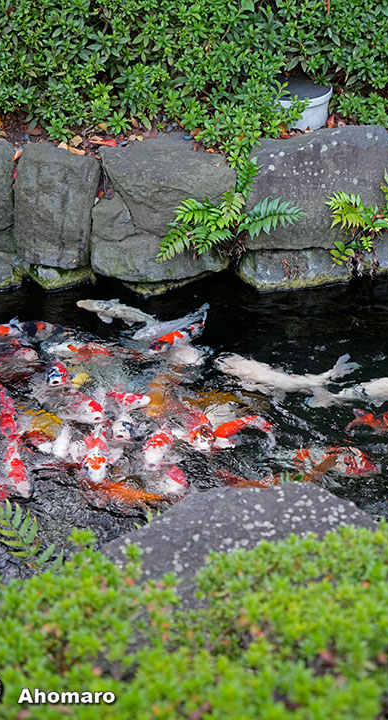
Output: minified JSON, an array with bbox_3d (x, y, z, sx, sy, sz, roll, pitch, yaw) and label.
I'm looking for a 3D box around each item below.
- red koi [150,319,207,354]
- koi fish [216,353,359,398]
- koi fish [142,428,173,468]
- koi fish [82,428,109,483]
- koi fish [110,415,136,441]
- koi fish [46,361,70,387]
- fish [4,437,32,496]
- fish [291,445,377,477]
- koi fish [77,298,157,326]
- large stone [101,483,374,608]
[{"bbox_3d":[-0.059,-0.098,4.106,0.294,0.090,0.100,-28,44,-33],"label":"red koi"},{"bbox_3d":[0.399,0.047,4.295,0.580,0.120,0.160,8,33,12],"label":"koi fish"},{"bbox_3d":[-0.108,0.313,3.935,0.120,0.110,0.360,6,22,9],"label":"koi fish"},{"bbox_3d":[-0.346,0.341,3.885,0.110,0.110,0.420,1,24,1],"label":"koi fish"},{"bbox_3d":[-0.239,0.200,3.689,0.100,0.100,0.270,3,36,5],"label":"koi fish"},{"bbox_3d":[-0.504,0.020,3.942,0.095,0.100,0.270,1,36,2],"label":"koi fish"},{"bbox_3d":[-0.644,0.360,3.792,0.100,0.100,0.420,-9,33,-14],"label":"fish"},{"bbox_3d":[0.447,0.339,3.486,0.340,0.100,0.120,7,36,10],"label":"fish"},{"bbox_3d":[-0.311,-0.177,4.235,0.371,0.090,0.110,13,37,17],"label":"koi fish"},{"bbox_3d":[0.110,0.598,2.779,0.700,0.340,0.480,0,32,0],"label":"large stone"}]

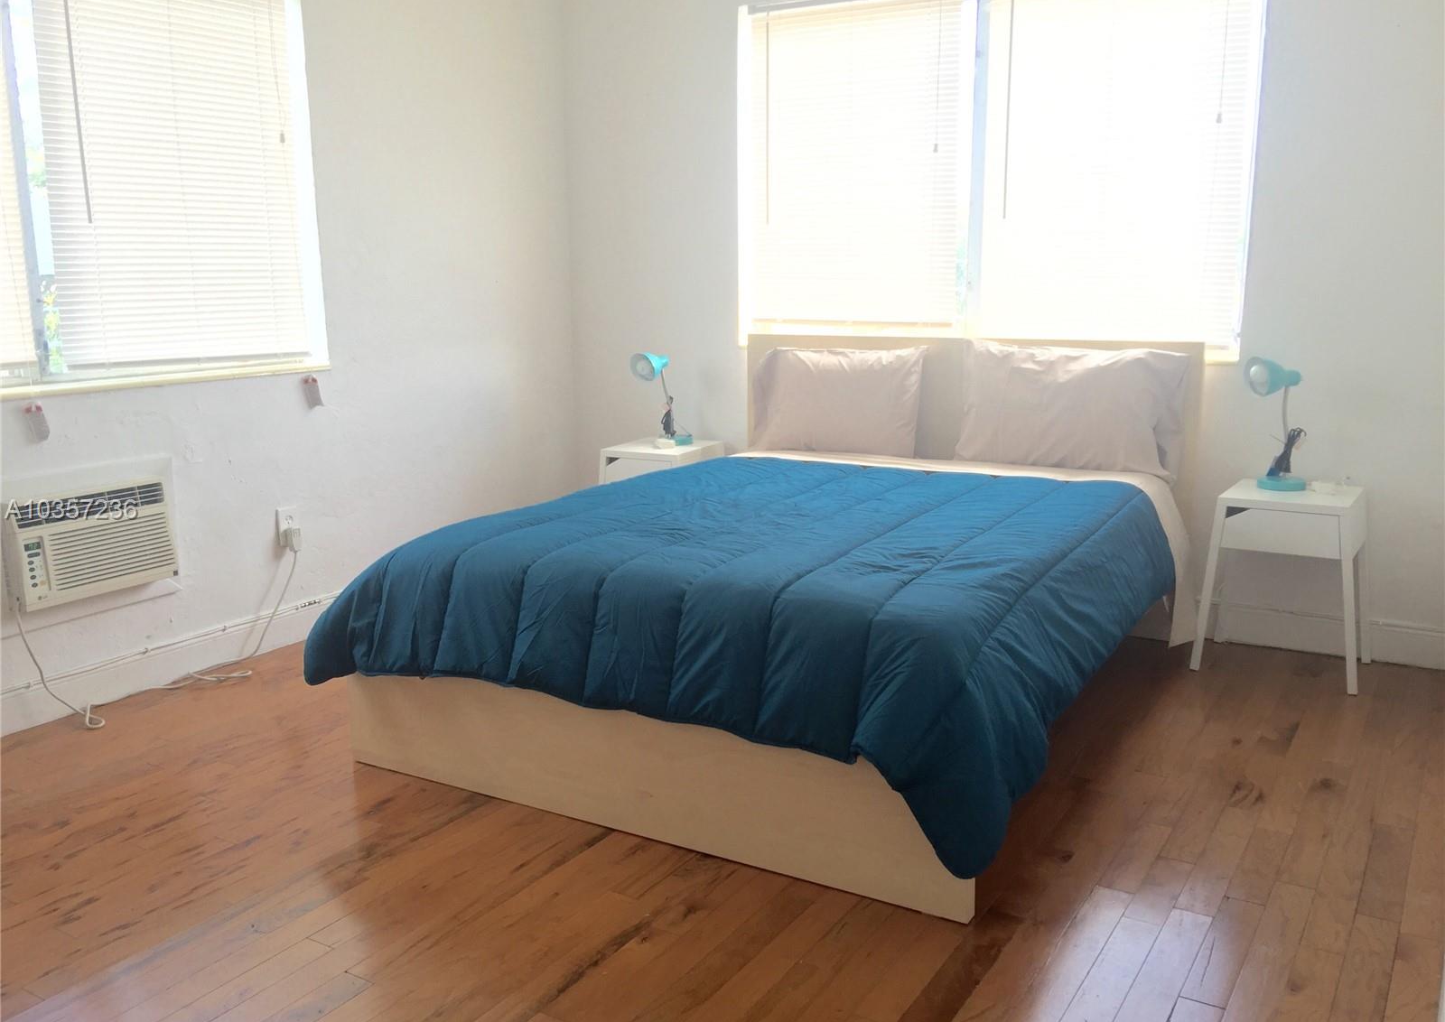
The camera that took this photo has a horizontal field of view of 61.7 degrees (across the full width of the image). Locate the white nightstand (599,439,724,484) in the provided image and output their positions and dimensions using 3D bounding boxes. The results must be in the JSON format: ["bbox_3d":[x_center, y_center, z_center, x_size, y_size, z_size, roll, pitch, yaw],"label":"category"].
[{"bbox_3d":[-0.234,0.008,4.993,0.460,0.550,0.375,5,12,28],"label":"white nightstand"}]

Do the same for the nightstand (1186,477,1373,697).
[{"bbox_3d":[1.755,0.218,3.765,0.465,0.550,0.375,6,13,32],"label":"nightstand"}]

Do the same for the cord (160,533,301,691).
[{"bbox_3d":[-1.546,0.316,3.933,0.160,0.380,0.610,6,13,31],"label":"cord"}]

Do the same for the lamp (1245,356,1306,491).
[{"bbox_3d":[1.730,-0.275,3.768,0.210,0.410,0.150,-3,11,-11],"label":"lamp"}]

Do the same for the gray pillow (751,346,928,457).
[{"bbox_3d":[0.413,-0.397,4.422,0.670,0.405,0.160,6,-2,31],"label":"gray pillow"}]

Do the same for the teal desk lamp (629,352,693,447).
[{"bbox_3d":[-0.234,-0.464,4.957,0.150,0.385,0.240,9,14,40],"label":"teal desk lamp"}]

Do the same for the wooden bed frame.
[{"bbox_3d":[0.298,0.052,3.541,1.673,0.999,2.119,6,13,31],"label":"wooden bed frame"}]

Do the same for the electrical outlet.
[{"bbox_3d":[-1.483,0.056,4.127,0.020,0.120,0.076,6,13,31],"label":"electrical outlet"}]

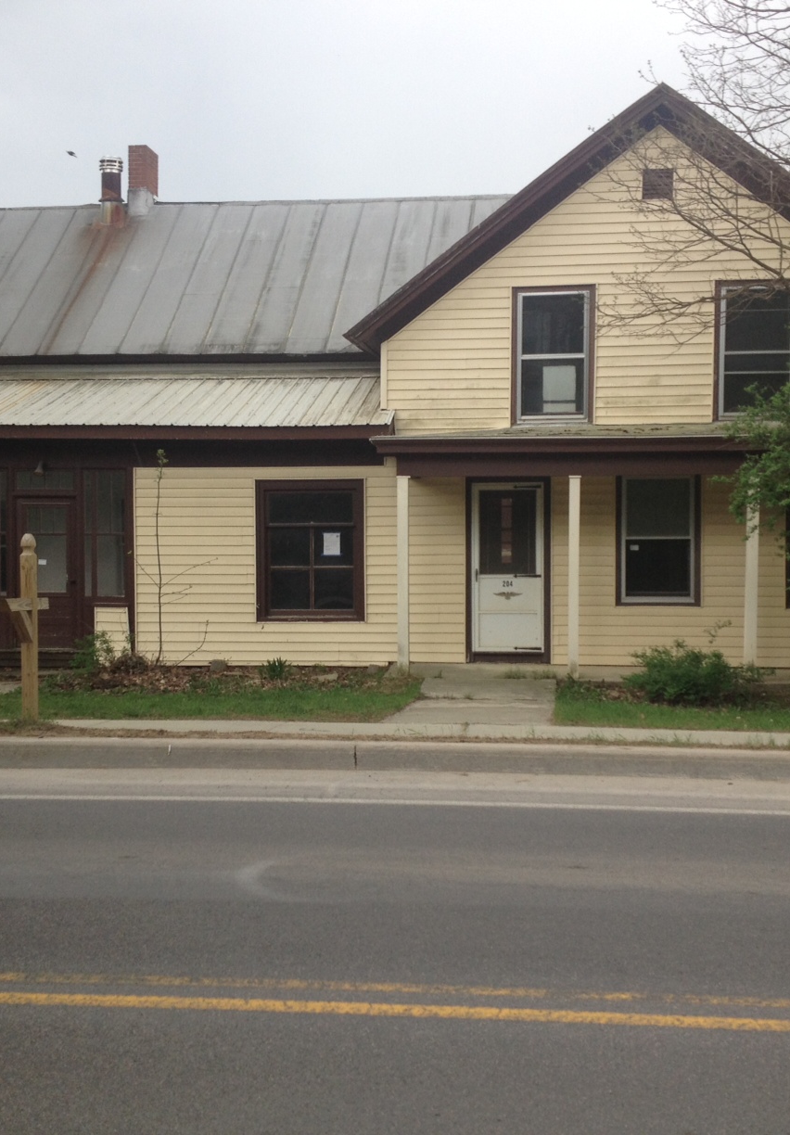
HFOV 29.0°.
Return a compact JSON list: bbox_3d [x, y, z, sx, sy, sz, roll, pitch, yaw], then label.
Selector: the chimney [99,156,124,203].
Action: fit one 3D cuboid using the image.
[{"bbox_3d":[-4.358,-5.965,23.500,0.360,0.670,0.360,0,2,7],"label":"chimney"}]

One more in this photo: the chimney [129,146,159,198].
[{"bbox_3d":[-3.916,-6.183,23.850,0.300,0.700,0.620,0,2,7],"label":"chimney"}]

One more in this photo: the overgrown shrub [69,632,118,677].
[{"bbox_3d":[-3.573,1.028,18.100,0.540,0.510,0.480,0,2,7],"label":"overgrown shrub"}]

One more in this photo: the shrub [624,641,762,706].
[{"bbox_3d":[2.934,1.038,15.100,1.300,0.620,1.000,0,2,7],"label":"shrub"}]

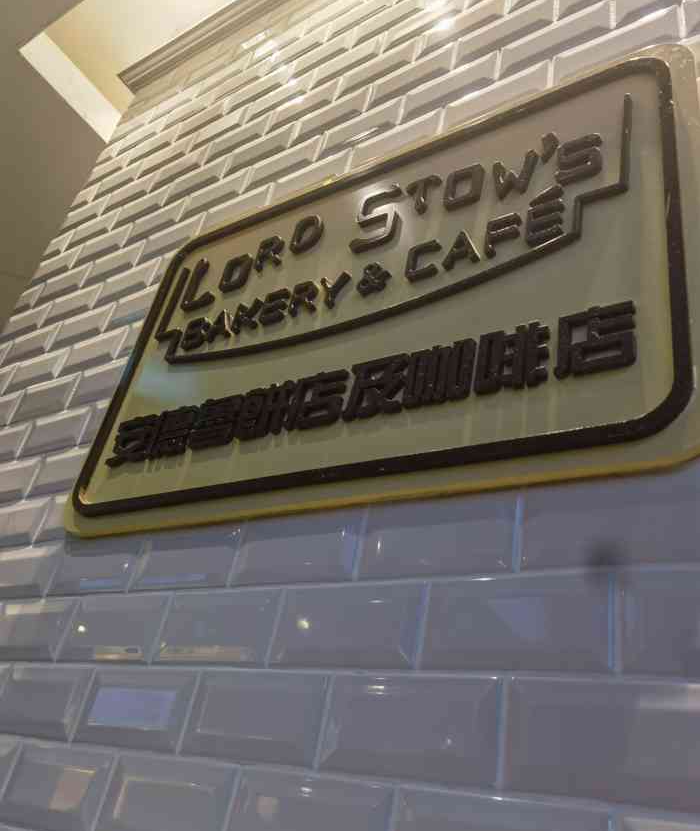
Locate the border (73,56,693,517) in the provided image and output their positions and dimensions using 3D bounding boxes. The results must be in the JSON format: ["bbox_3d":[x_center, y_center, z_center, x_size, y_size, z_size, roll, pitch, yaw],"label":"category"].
[{"bbox_3d":[-0.014,-0.128,0.841,0.741,0.480,0.012,-11,-39,33],"label":"border"}]

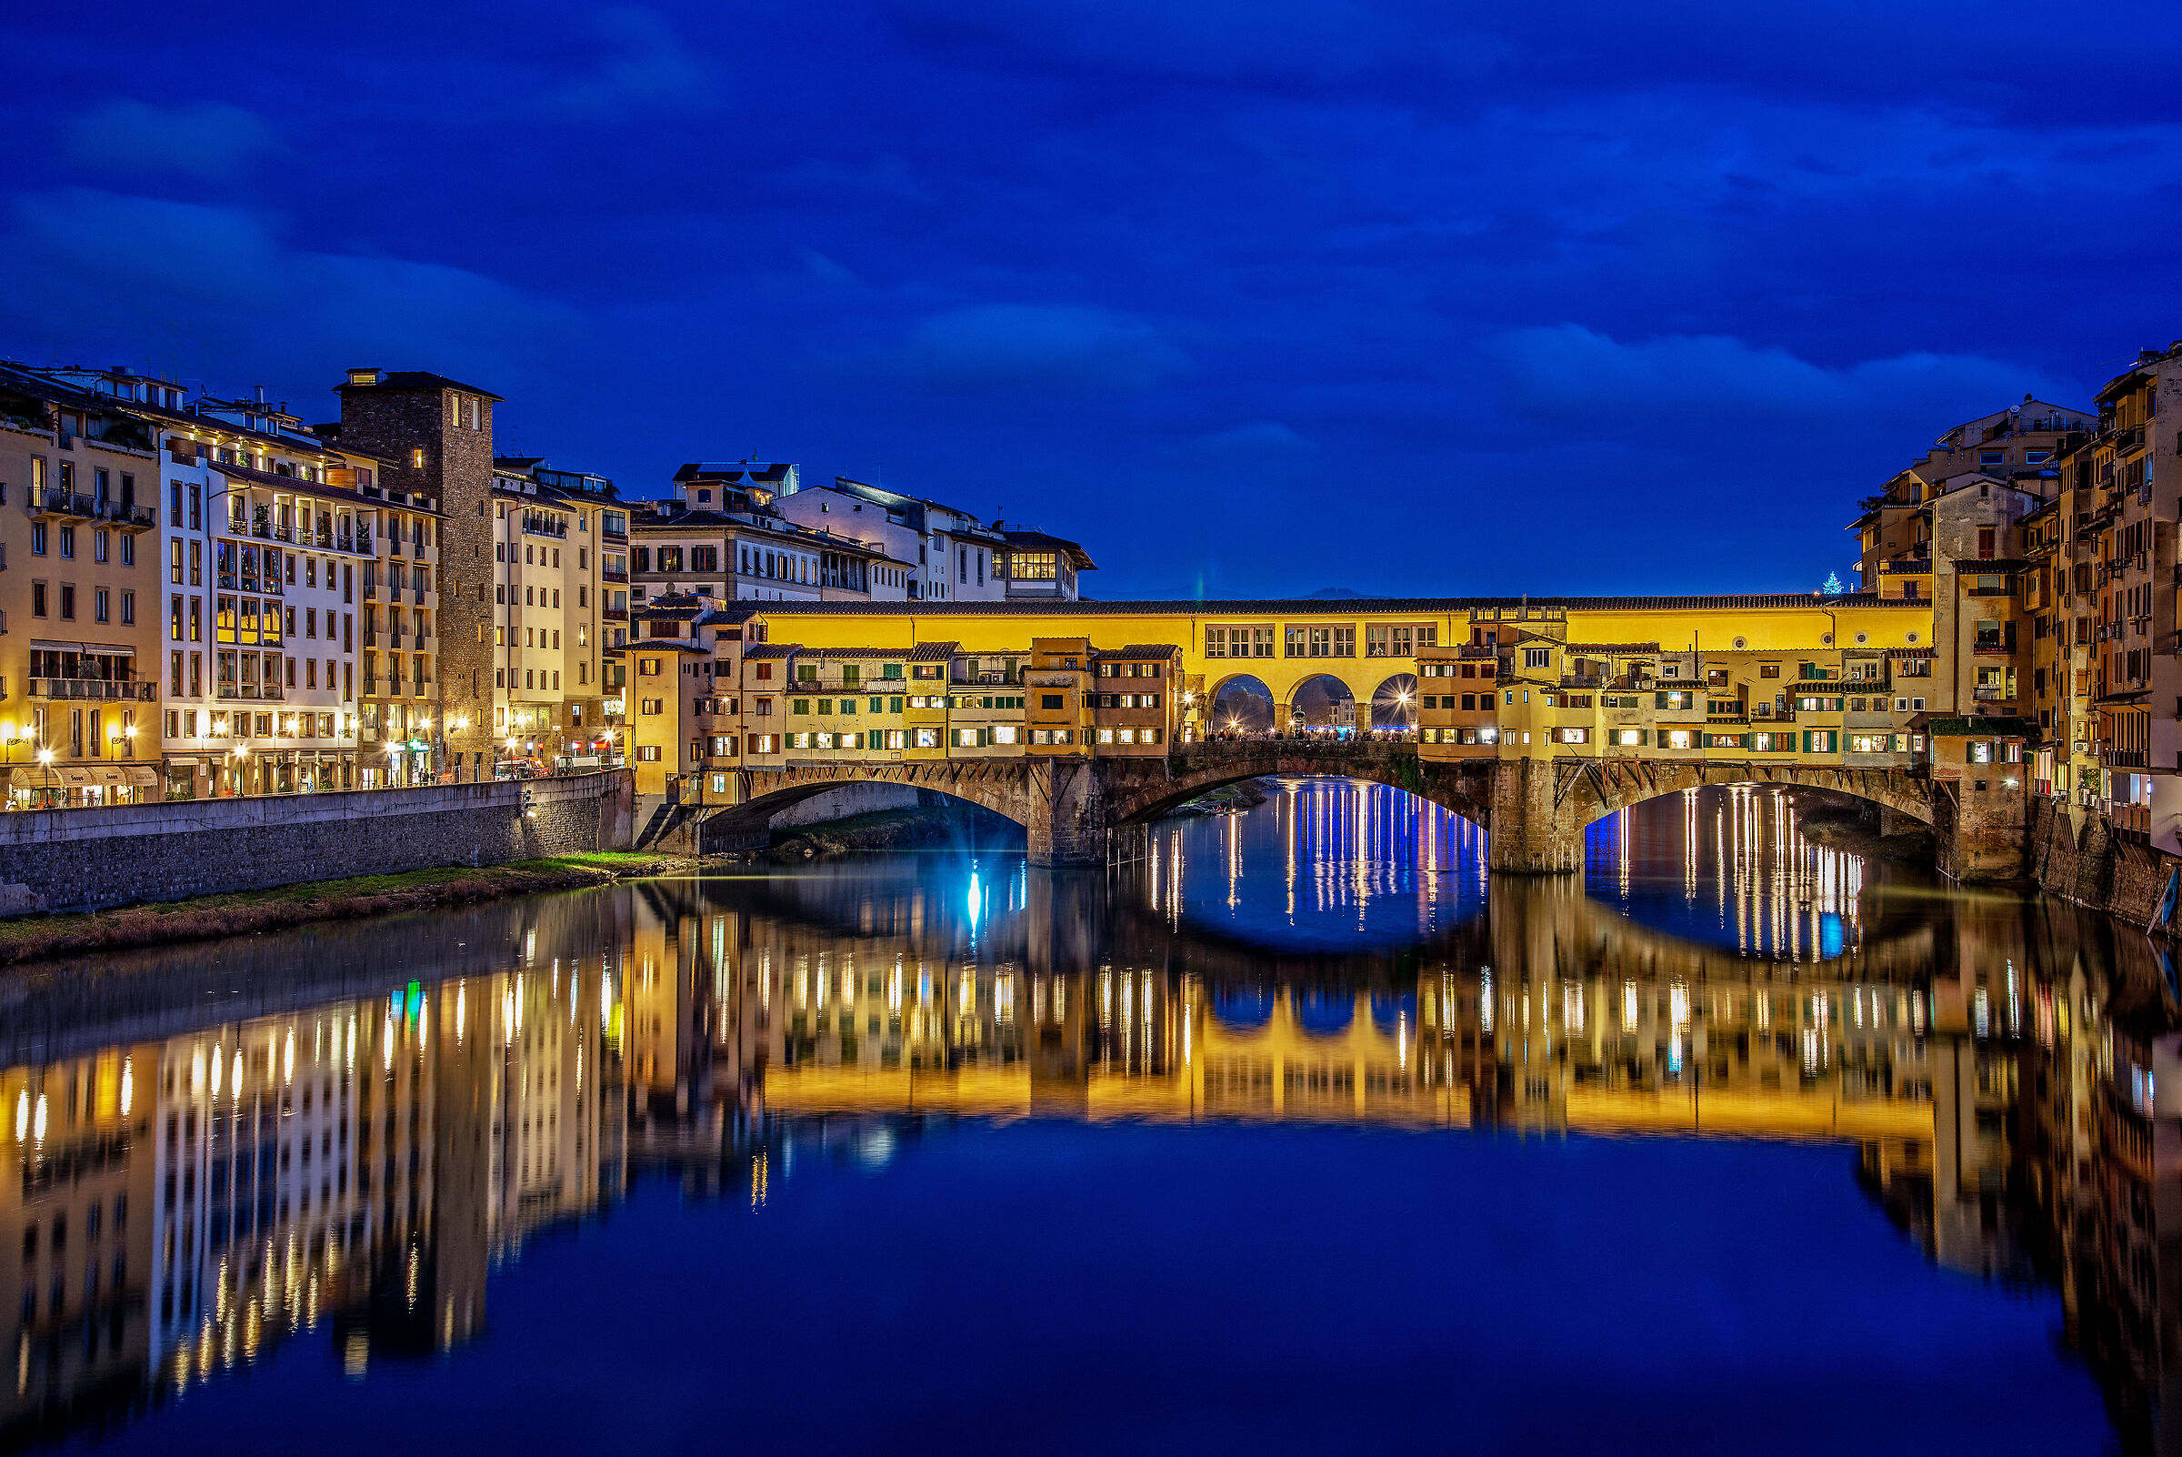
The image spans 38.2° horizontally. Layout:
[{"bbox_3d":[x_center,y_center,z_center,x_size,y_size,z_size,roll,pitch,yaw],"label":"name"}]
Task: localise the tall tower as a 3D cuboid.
[{"bbox_3d":[-50.700,-11.200,238.300,9.200,31.000,9.200,0,0,16],"label":"tall tower"}]

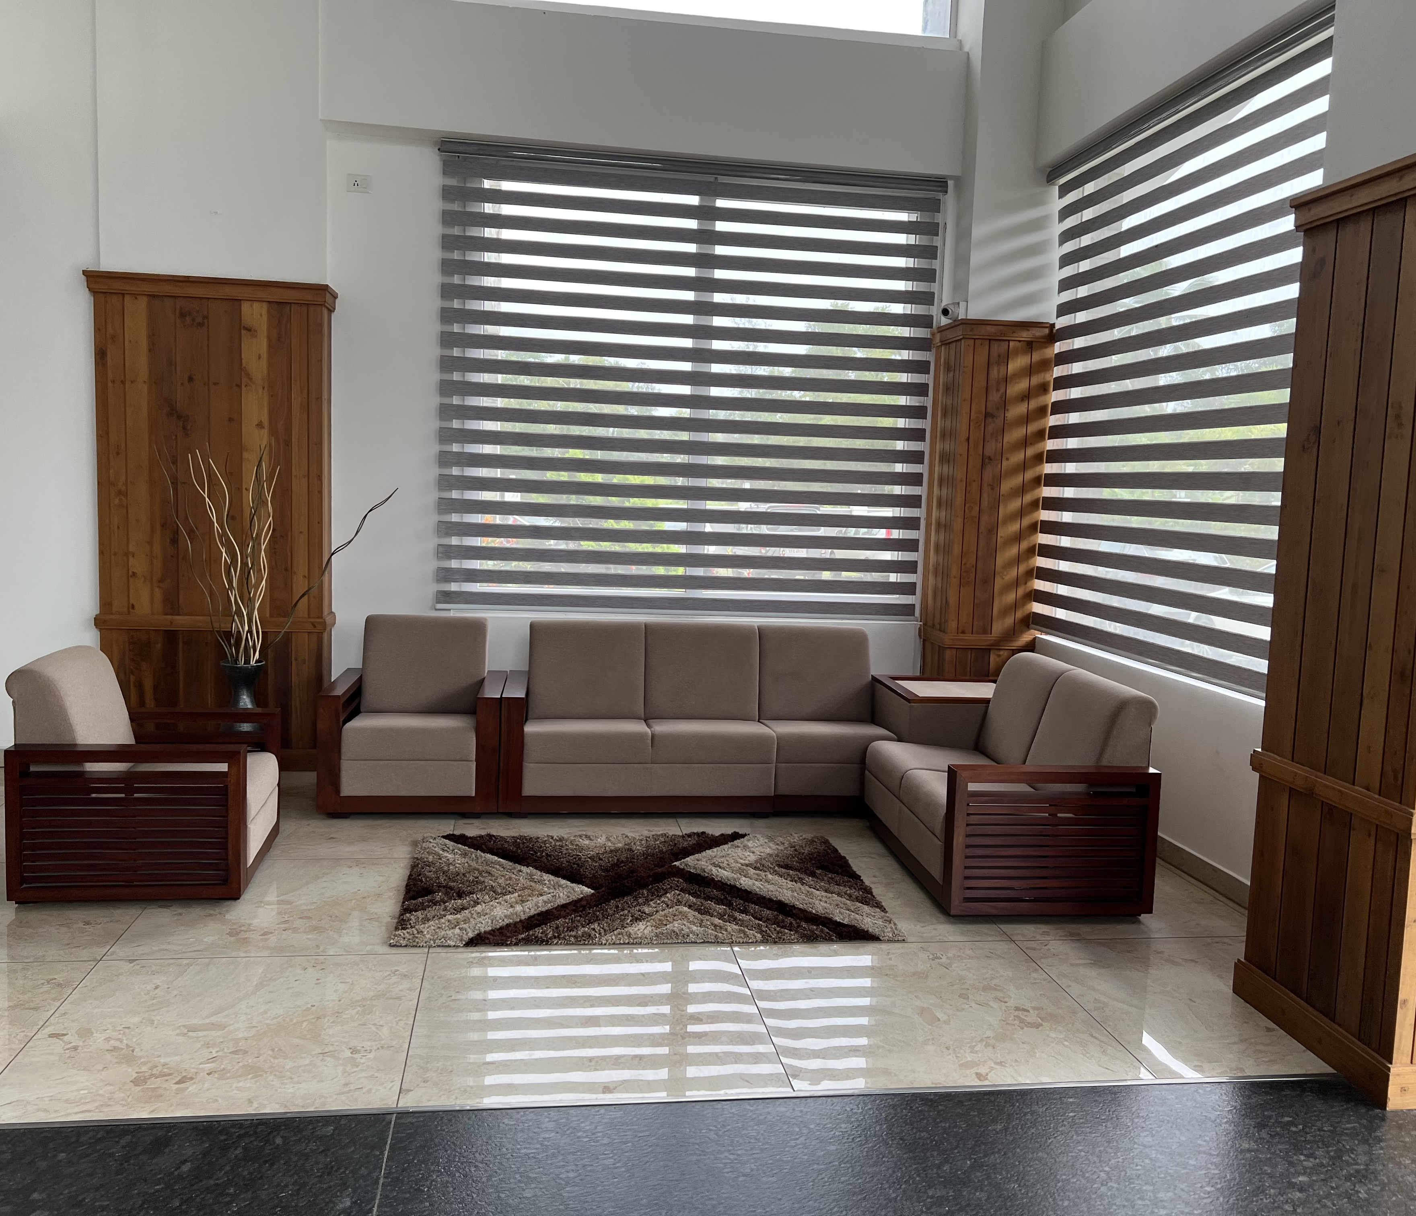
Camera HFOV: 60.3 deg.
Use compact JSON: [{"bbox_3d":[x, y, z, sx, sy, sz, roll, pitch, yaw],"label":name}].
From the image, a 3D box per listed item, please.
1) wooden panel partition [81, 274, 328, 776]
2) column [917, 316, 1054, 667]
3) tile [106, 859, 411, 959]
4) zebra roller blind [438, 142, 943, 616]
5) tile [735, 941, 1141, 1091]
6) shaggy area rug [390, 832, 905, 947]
[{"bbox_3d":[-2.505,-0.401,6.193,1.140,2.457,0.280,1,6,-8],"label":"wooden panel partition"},{"bbox_3d":[1.510,-0.309,6.771,0.534,2.457,0.538,1,6,-8],"label":"column"},{"bbox_3d":[-1.471,1.069,4.390,0.994,0.020,1.002,1,6,-8],"label":"tile"},{"bbox_3d":[-0.082,-1.181,6.670,2.708,2.452,0.140,1,6,-8],"label":"zebra roller blind"},{"bbox_3d":[0.649,1.220,3.708,1.002,0.020,0.986,1,6,-8],"label":"tile"},{"bbox_3d":[-0.260,1.056,4.697,1.756,0.035,1.176,1,6,-8],"label":"shaggy area rug"}]

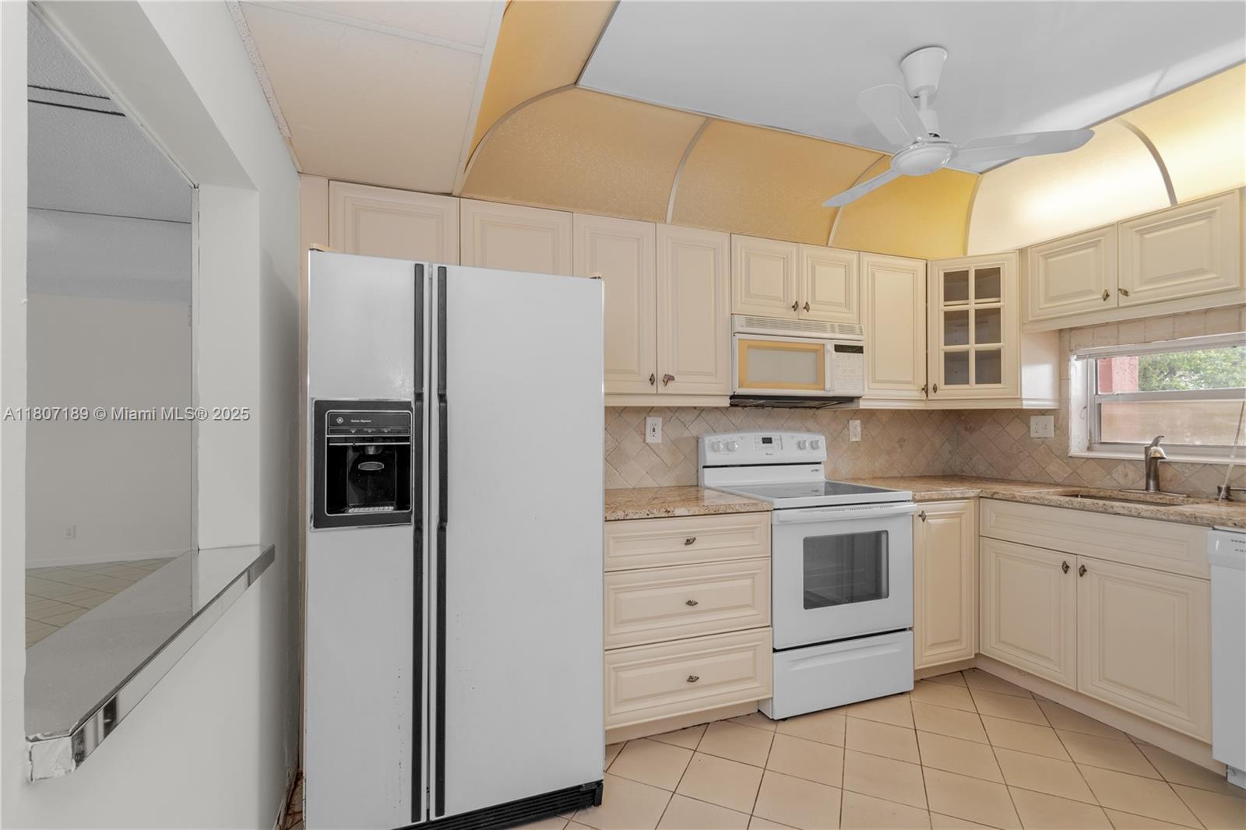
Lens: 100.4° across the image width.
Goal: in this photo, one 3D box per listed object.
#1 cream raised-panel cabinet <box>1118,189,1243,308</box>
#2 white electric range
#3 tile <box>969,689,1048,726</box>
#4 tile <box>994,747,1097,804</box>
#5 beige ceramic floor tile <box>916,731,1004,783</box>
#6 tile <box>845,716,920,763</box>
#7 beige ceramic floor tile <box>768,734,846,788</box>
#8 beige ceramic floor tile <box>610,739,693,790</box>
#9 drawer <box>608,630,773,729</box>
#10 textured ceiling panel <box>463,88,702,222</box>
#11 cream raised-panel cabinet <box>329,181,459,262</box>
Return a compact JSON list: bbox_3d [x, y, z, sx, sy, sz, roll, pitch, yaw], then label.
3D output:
[{"bbox_3d":[2.403,-0.665,2.191,0.320,0.385,0.370,1,-2,-23],"label":"cream raised-panel cabinet"},{"bbox_3d":[0.902,0.684,2.554,0.760,1.200,0.680,1,-2,-19],"label":"white electric range"},{"bbox_3d":[1.697,1.289,2.293,0.250,0.010,0.250,-1,-2,25],"label":"tile"},{"bbox_3d":[1.467,1.262,1.813,0.249,0.012,0.249,-1,-2,25],"label":"tile"},{"bbox_3d":[1.238,1.267,1.920,0.249,0.012,0.249,-1,-2,25],"label":"beige ceramic floor tile"},{"bbox_3d":[1.022,1.287,2.057,0.252,0.010,0.252,-1,-2,25],"label":"tile"},{"bbox_3d":[0.675,1.268,1.907,0.249,0.012,0.249,-1,-2,25],"label":"beige ceramic floor tile"},{"bbox_3d":[0.115,1.281,1.915,0.250,0.010,0.250,-1,-2,25],"label":"beige ceramic floor tile"},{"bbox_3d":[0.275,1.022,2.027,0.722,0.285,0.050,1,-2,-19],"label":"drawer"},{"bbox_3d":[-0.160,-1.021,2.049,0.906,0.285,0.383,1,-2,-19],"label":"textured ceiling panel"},{"bbox_3d":[-0.932,-0.674,2.168,0.464,0.405,0.350,1,-2,-19],"label":"cream raised-panel cabinet"}]

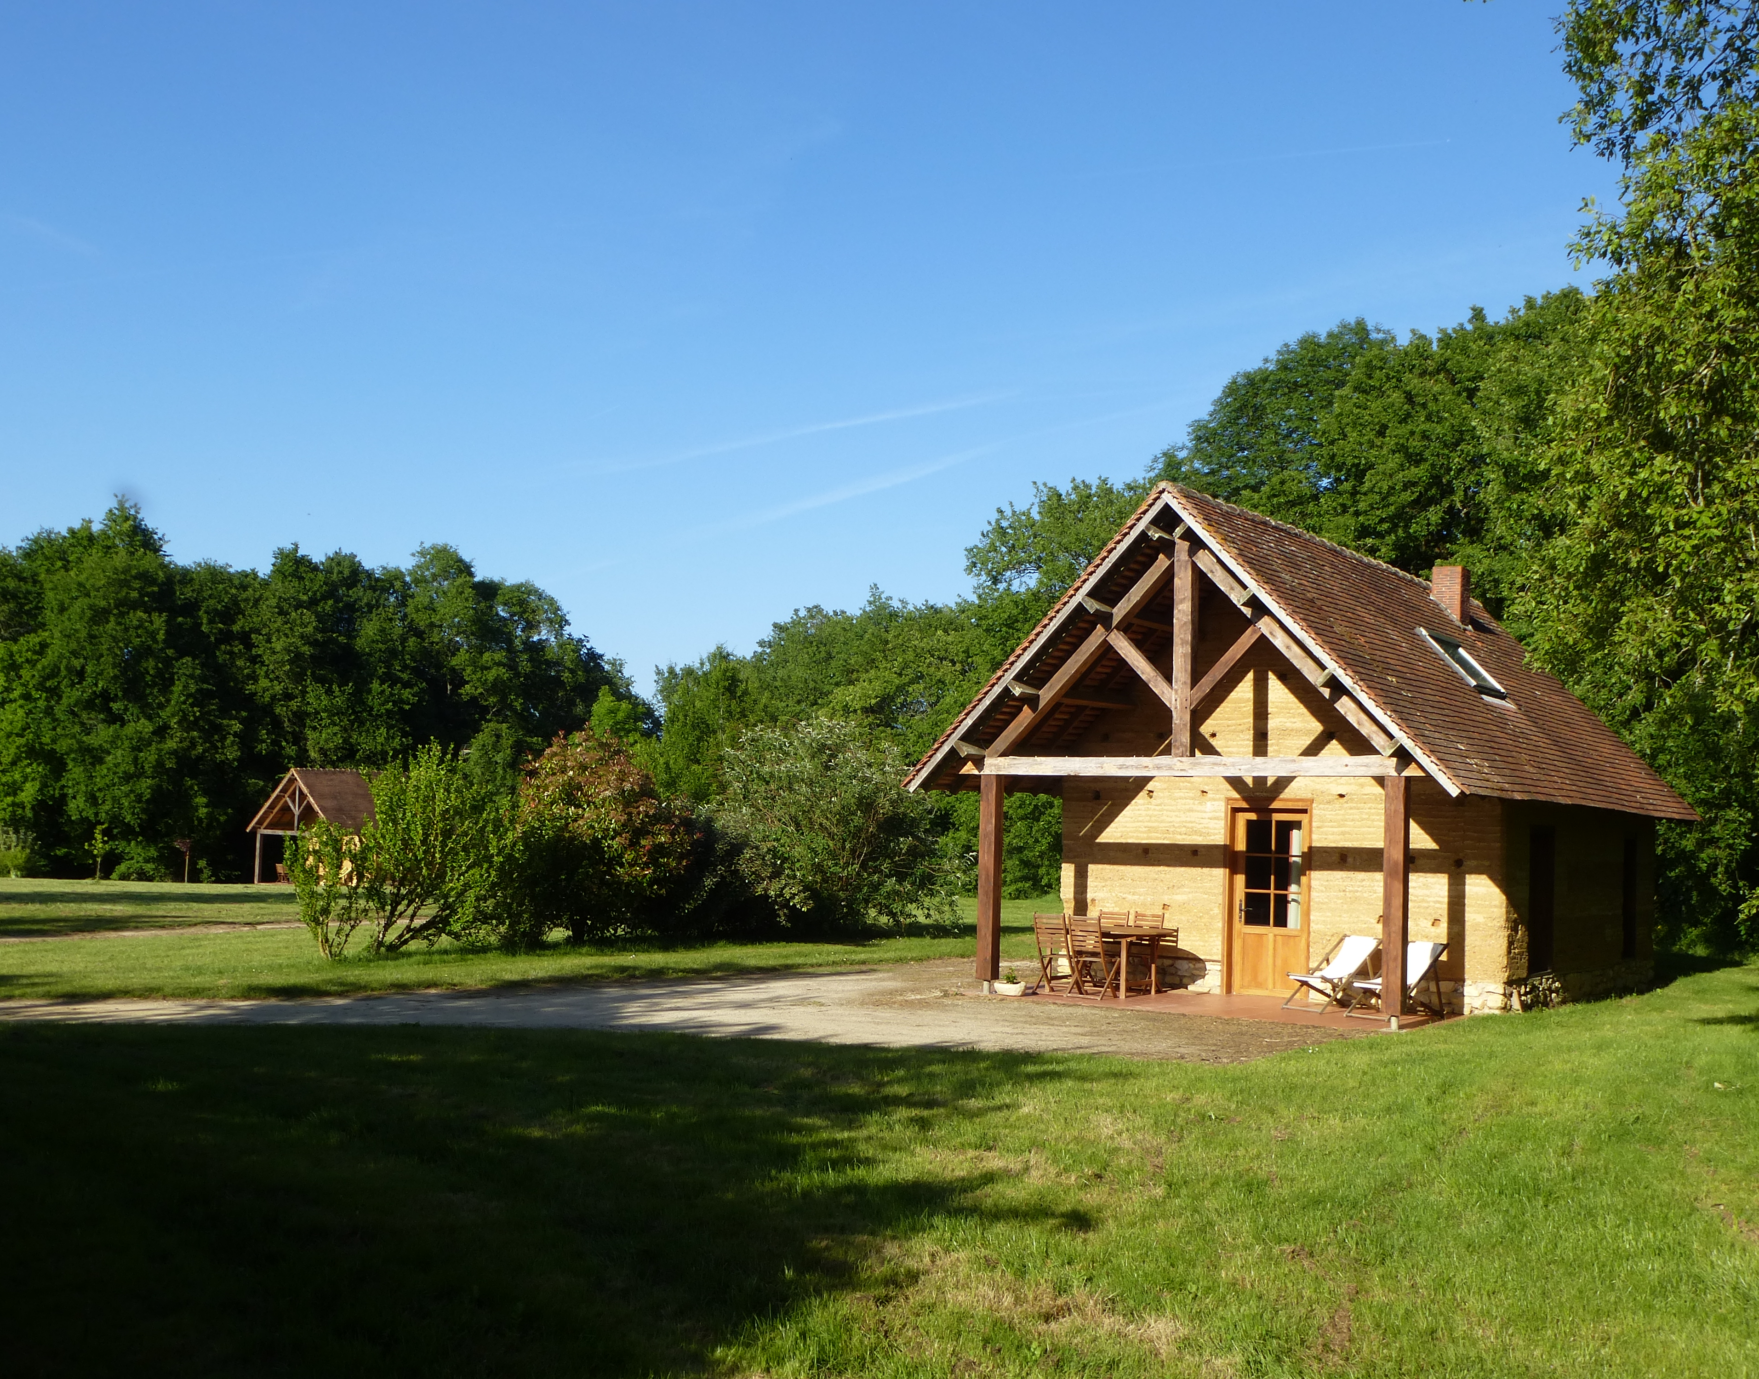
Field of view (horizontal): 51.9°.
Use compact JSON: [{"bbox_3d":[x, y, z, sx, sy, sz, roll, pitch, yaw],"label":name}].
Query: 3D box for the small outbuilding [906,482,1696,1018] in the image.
[{"bbox_3d":[5.745,0.968,22.033,6.020,5.220,10.510,-1,-5,35],"label":"small outbuilding"}]

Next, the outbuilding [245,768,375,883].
[{"bbox_3d":[-23.954,6.572,85.277,5.600,5.300,10.200,-1,-5,27],"label":"outbuilding"}]

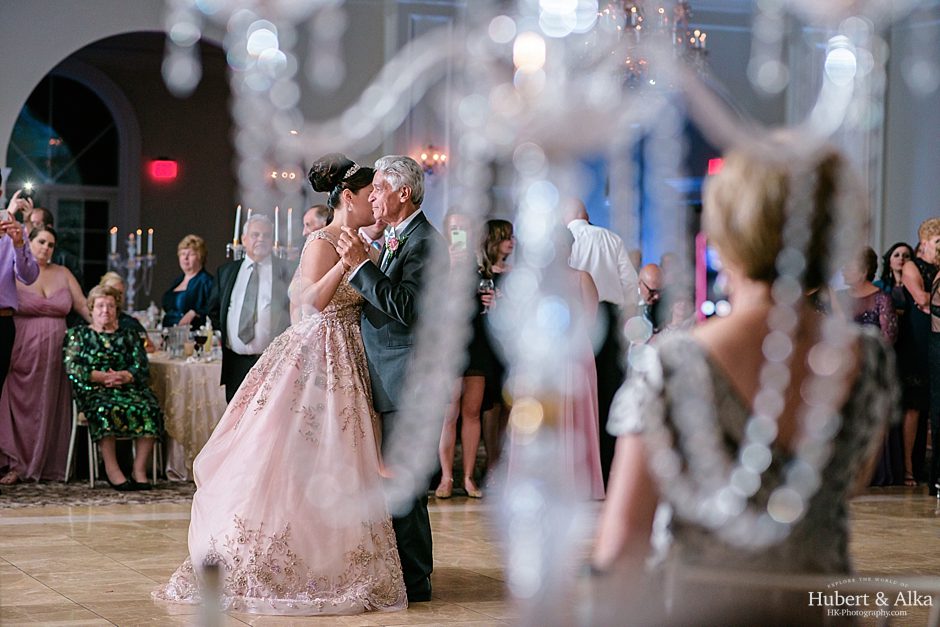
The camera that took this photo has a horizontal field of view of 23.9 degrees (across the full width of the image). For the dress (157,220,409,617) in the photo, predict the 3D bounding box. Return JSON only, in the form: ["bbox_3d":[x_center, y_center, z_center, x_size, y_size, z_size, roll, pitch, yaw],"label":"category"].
[{"bbox_3d":[-0.747,0.412,8.800,0.960,1.450,0.800,1,1,-2],"label":"dress"}]

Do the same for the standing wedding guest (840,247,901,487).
[{"bbox_3d":[2.585,0.332,14.400,0.480,1.540,0.370,2,1,30],"label":"standing wedding guest"}]

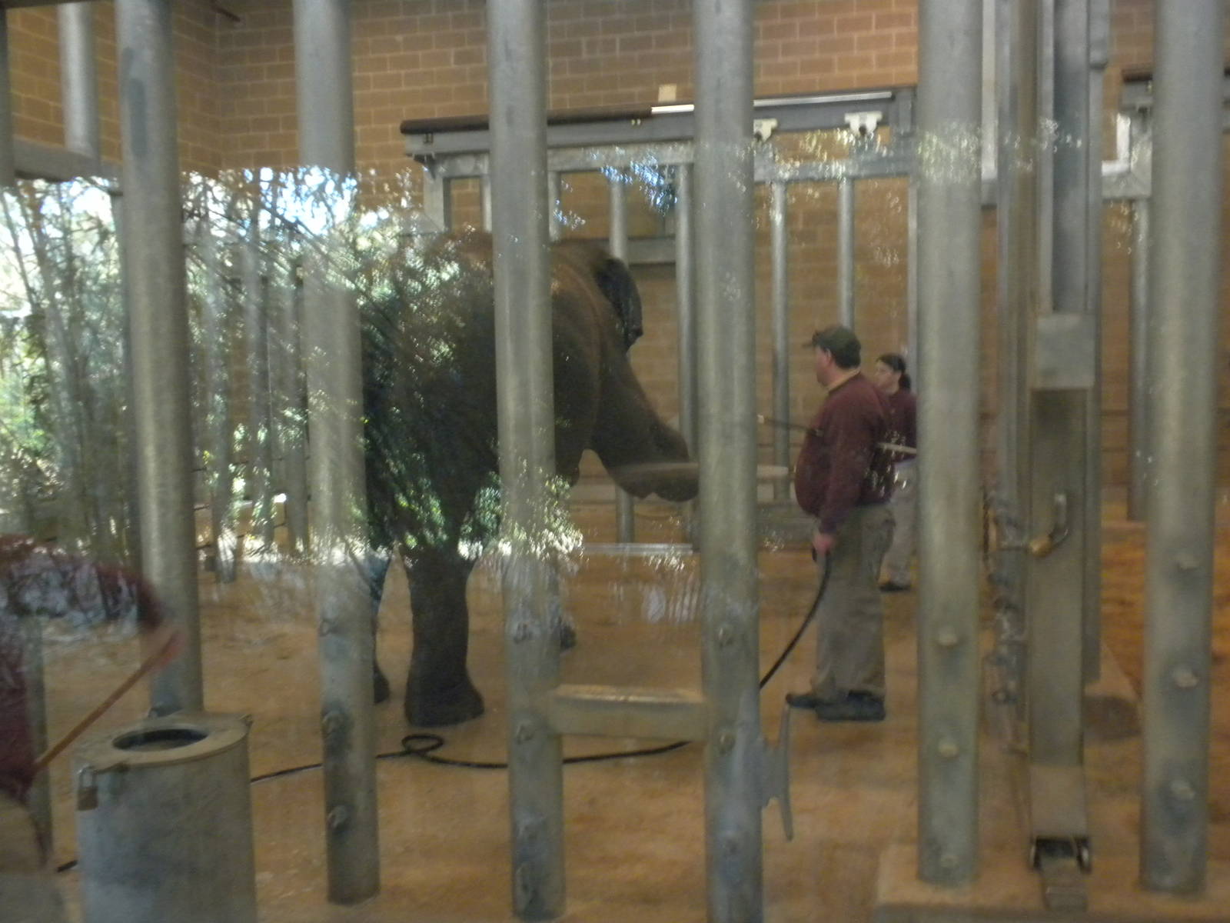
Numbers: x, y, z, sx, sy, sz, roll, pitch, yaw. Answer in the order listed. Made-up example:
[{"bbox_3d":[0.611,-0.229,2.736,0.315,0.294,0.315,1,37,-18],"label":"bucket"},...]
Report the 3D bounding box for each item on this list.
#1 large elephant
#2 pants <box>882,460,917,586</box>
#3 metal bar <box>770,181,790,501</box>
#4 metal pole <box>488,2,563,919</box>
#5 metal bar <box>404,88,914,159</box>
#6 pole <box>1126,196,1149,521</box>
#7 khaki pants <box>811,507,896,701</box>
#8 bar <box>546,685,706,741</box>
[{"bbox_3d":[-0.330,-0.084,7.280,1.380,2.400,2.900,2,5,33],"label":"large elephant"},{"bbox_3d":[2.075,0.419,9.419,0.320,0.930,0.370,-2,5,-7],"label":"pants"},{"bbox_3d":[1.409,-1.011,11.170,0.140,2.699,0.140,0,5,13],"label":"metal bar"},{"bbox_3d":[-0.265,-0.169,3.933,0.170,3.100,0.170,0,5,13],"label":"metal pole"},{"bbox_3d":[0.272,-2.877,11.272,4.459,0.300,0.200,0,5,13],"label":"metal bar"},{"bbox_3d":[4.296,-0.831,10.787,0.165,2.650,0.165,0,5,13],"label":"pole"},{"bbox_3d":[1.096,0.640,6.122,0.380,0.960,0.420,-1,5,4],"label":"khaki pants"},{"bbox_3d":[0.049,0.749,3.939,0.500,0.110,0.152,0,5,13],"label":"bar"}]

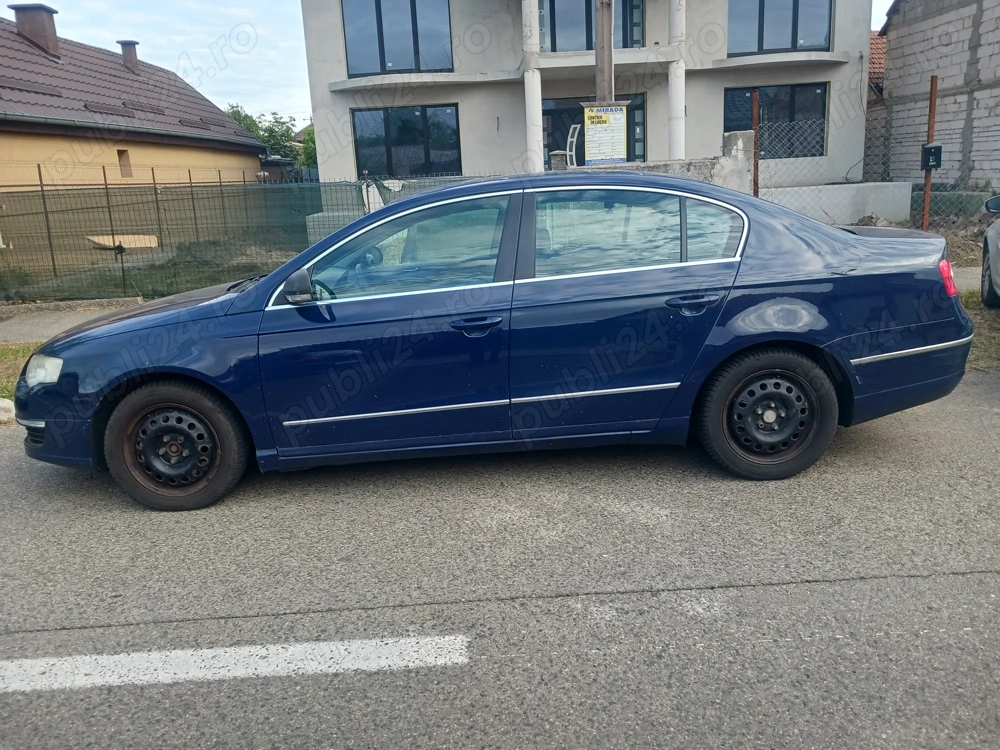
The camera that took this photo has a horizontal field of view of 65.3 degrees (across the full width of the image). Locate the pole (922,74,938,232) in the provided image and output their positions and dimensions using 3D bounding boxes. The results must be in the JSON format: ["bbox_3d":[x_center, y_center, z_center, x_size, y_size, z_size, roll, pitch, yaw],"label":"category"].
[{"bbox_3d":[6.405,-3.177,11.665,0.095,2.450,0.095,-3,12,0],"label":"pole"}]

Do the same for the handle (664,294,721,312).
[{"bbox_3d":[0.831,-0.310,3.381,0.240,0.080,0.055,-5,12,0],"label":"handle"}]

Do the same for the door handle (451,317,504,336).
[{"bbox_3d":[-0.101,-0.211,3.392,0.232,0.080,0.055,-6,12,1],"label":"door handle"}]

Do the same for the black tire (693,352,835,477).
[{"bbox_3d":[1.224,0.172,3.613,0.622,0.620,0.205,-3,12,0],"label":"black tire"}]

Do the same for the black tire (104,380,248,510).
[{"bbox_3d":[-1.481,0.319,3.614,0.622,0.620,0.205,-3,12,0],"label":"black tire"}]

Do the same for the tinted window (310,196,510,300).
[{"bbox_3d":[-0.387,-0.566,3.477,0.900,0.455,0.050,-3,-14,0],"label":"tinted window"}]

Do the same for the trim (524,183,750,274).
[{"bbox_3d":[0.594,-0.654,3.469,1.020,0.410,0.080,-3,-14,0],"label":"trim"}]

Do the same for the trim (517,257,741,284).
[{"bbox_3d":[0.558,-0.460,3.412,0.990,0.026,0.030,-6,12,1],"label":"trim"}]

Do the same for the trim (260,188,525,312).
[{"bbox_3d":[-0.462,-0.564,3.476,1.165,0.510,0.075,-3,-14,0],"label":"trim"}]

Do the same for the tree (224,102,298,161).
[{"bbox_3d":[-11.660,-10.360,38.680,4.200,5.900,4.000,-2,13,0],"label":"tree"}]

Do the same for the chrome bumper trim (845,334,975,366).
[{"bbox_3d":[1.886,-0.115,3.528,0.670,0.045,0.140,-8,12,-9],"label":"chrome bumper trim"}]

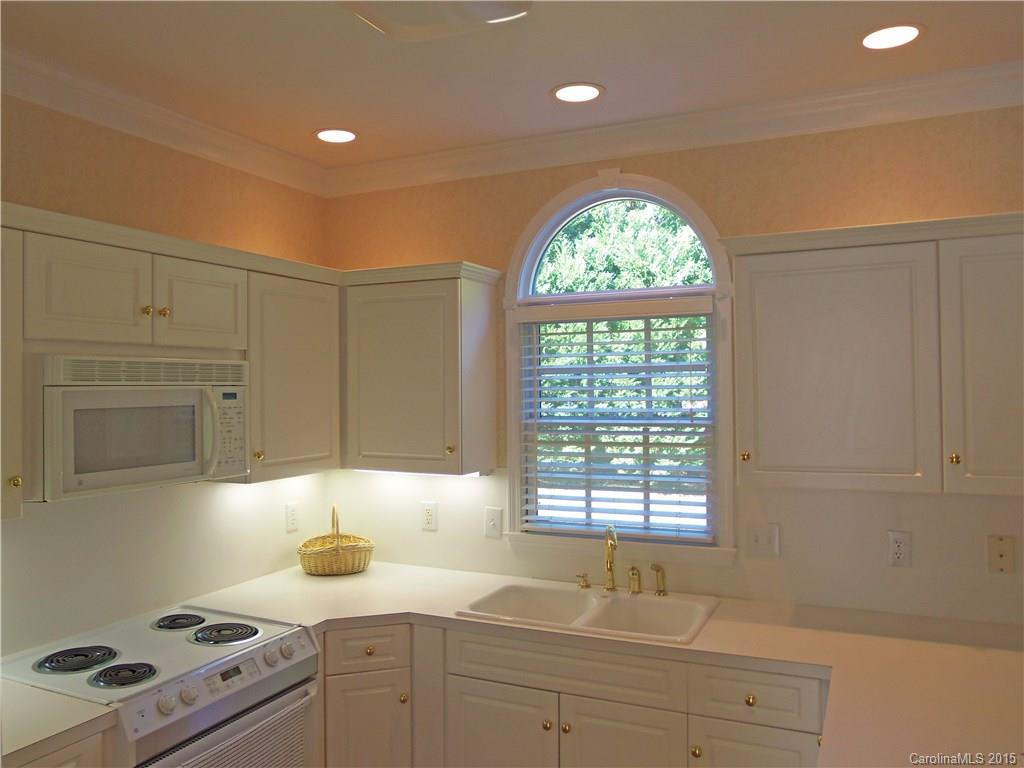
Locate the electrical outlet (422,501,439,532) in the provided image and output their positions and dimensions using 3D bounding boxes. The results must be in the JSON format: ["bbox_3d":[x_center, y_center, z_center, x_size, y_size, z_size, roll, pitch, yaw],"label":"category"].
[{"bbox_3d":[-0.367,0.596,3.459,0.076,0.124,0.009,-1,0,25],"label":"electrical outlet"}]

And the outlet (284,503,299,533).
[{"bbox_3d":[-0.990,0.608,3.477,0.010,0.119,0.075,-1,0,25],"label":"outlet"}]

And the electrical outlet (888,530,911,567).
[{"bbox_3d":[1.334,0.566,2.647,0.076,0.124,0.009,-1,0,25],"label":"electrical outlet"}]

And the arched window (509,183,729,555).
[{"bbox_3d":[0.413,-0.104,3.123,0.940,1.455,0.110,-1,0,25],"label":"arched window"}]

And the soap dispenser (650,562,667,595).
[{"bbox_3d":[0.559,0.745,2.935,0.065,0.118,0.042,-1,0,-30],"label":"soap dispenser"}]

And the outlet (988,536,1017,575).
[{"bbox_3d":[1.631,0.566,2.554,0.077,0.121,0.010,-1,0,25],"label":"outlet"}]

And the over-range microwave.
[{"bbox_3d":[-1.253,0.118,2.469,0.380,0.399,0.752,-1,0,25],"label":"over-range microwave"}]

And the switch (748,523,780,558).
[{"bbox_3d":[0.941,0.585,2.867,0.116,0.121,0.013,-1,0,25],"label":"switch"}]

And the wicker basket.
[{"bbox_3d":[-0.784,0.692,3.404,0.320,0.285,0.240,-1,0,-18],"label":"wicker basket"}]

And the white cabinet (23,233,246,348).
[{"bbox_3d":[-1.279,-0.262,2.494,0.321,0.293,0.821,-1,0,25],"label":"white cabinet"}]

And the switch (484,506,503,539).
[{"bbox_3d":[-0.081,0.604,3.333,0.077,0.121,0.015,-1,0,25],"label":"switch"}]

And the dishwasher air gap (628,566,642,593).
[{"bbox_3d":[0.481,0.766,3.001,0.048,0.090,0.048,-1,0,25],"label":"dishwasher air gap"}]

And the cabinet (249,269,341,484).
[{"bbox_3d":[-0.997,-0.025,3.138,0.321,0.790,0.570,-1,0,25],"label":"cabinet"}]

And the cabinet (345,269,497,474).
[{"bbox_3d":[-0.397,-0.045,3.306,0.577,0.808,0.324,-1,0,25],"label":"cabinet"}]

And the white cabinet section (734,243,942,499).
[{"bbox_3d":[1.109,-0.048,2.648,0.617,0.786,0.320,-1,0,25],"label":"white cabinet section"}]

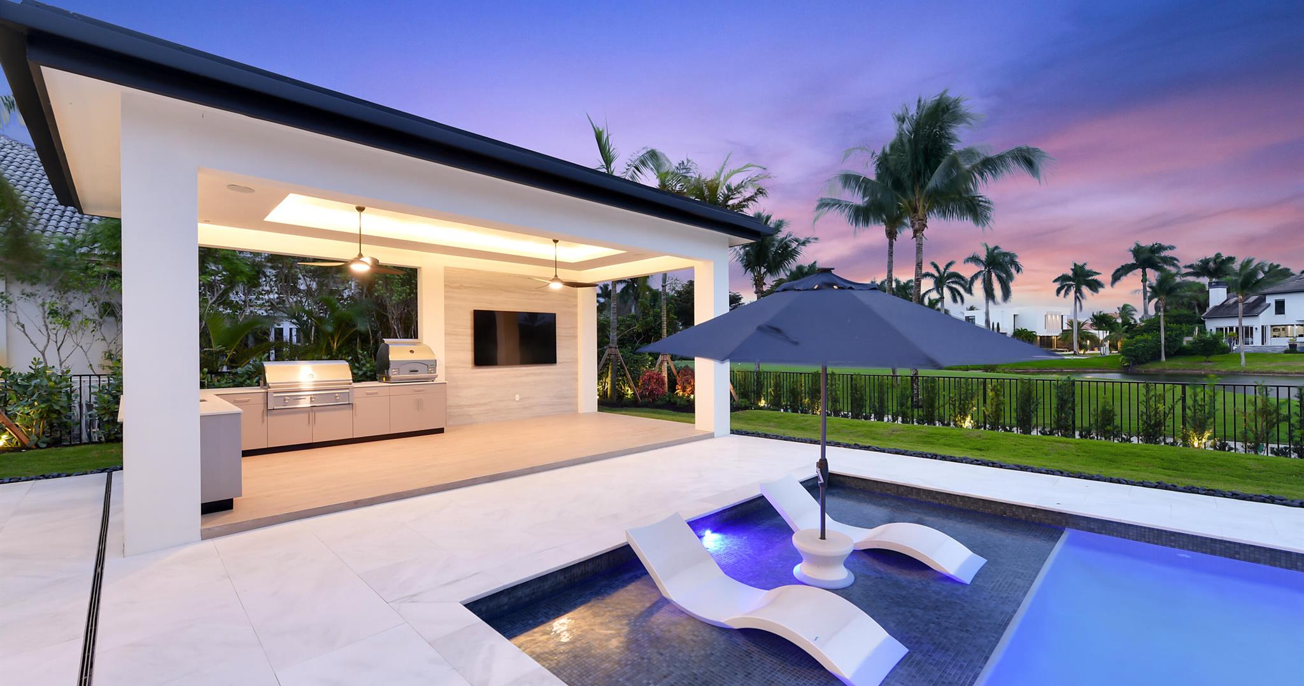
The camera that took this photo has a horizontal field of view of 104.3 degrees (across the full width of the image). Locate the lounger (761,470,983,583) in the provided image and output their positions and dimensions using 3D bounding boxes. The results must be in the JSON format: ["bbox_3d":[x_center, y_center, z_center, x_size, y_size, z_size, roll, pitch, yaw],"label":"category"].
[{"bbox_3d":[1.961,1.712,4.749,1.880,0.550,0.580,-1,-1,45],"label":"lounger"}]

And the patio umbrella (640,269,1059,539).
[{"bbox_3d":[1.321,0.554,3.961,2.820,2.248,2.820,-1,-1,45],"label":"patio umbrella"}]

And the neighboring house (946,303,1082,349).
[{"bbox_3d":[70.197,-2.755,98.000,22.000,8.854,14.000,-1,-1,34],"label":"neighboring house"}]

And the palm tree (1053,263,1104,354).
[{"bbox_3d":[58.580,-4.708,70.000,5.500,12.648,5.500,-1,-1,40],"label":"palm tree"}]

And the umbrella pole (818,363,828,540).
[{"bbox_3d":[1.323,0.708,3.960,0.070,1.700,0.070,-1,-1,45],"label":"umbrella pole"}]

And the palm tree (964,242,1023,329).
[{"bbox_3d":[42.215,-5.502,63.000,5.900,13.913,5.900,-1,-1,34],"label":"palm tree"}]

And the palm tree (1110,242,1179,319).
[{"bbox_3d":[55.259,-4.978,57.000,5.600,12.817,5.600,-1,-1,44],"label":"palm tree"}]

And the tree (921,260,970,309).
[{"bbox_3d":[41.591,-5.131,72.000,6.000,13.299,6.000,-1,-1,30],"label":"tree"}]

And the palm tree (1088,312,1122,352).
[{"bbox_3d":[67.724,-1.602,76.000,3.900,6.408,3.900,-1,-1,42],"label":"palm tree"}]

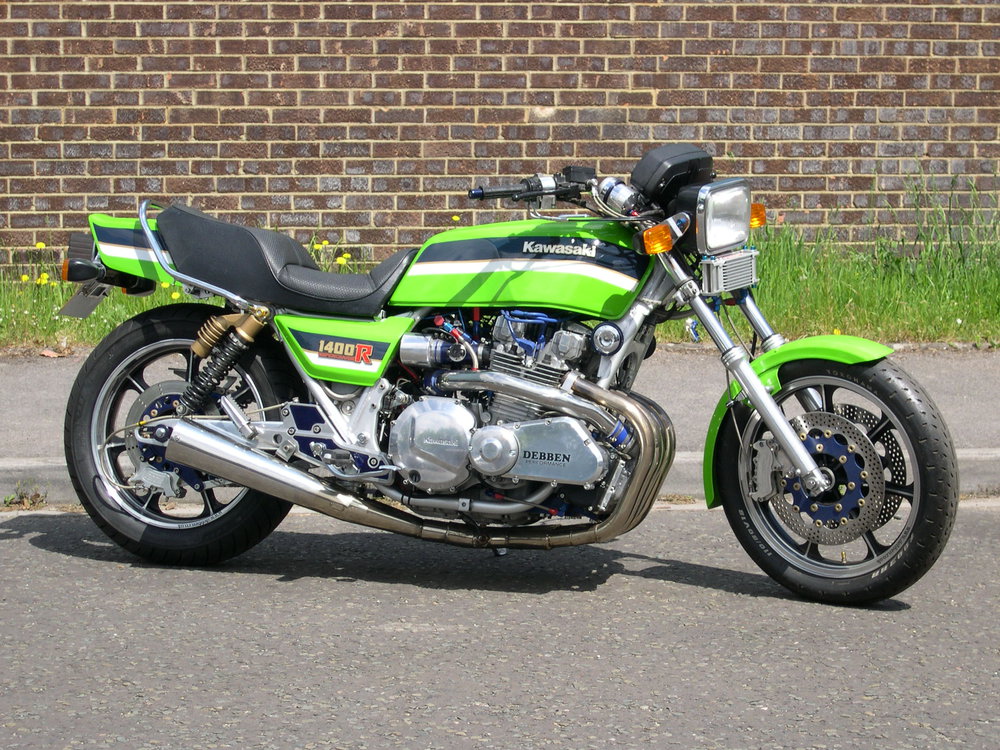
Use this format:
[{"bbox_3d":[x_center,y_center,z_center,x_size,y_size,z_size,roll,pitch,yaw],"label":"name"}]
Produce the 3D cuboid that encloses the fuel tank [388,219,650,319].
[{"bbox_3d":[0.068,-0.260,6.273,0.665,0.256,0.310,2,-4,16],"label":"fuel tank"}]

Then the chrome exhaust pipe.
[{"bbox_3d":[-0.198,0.217,6.272,1.230,0.420,0.450,2,-4,16],"label":"chrome exhaust pipe"}]

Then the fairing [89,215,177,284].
[{"bbox_3d":[-0.919,-0.319,6.553,0.290,0.193,0.240,2,-4,16],"label":"fairing"}]

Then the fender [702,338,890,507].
[{"bbox_3d":[0.707,0.121,6.063,0.520,0.458,0.156,4,11,36],"label":"fender"}]

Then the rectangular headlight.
[{"bbox_3d":[0.518,-0.385,6.100,0.098,0.161,0.206,4,11,36],"label":"rectangular headlight"}]

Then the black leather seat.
[{"bbox_3d":[-0.528,-0.287,6.442,0.705,0.288,0.270,2,-4,16],"label":"black leather seat"}]

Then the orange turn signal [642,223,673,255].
[{"bbox_3d":[0.366,-0.319,5.948,0.053,0.068,0.080,4,11,36],"label":"orange turn signal"}]

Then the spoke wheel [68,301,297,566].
[{"bbox_3d":[-0.806,0.156,6.483,0.677,0.677,0.166,2,-4,16],"label":"spoke wheel"}]

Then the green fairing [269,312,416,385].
[{"bbox_3d":[-0.390,-0.060,6.249,0.377,0.177,0.080,2,-4,16],"label":"green fairing"}]

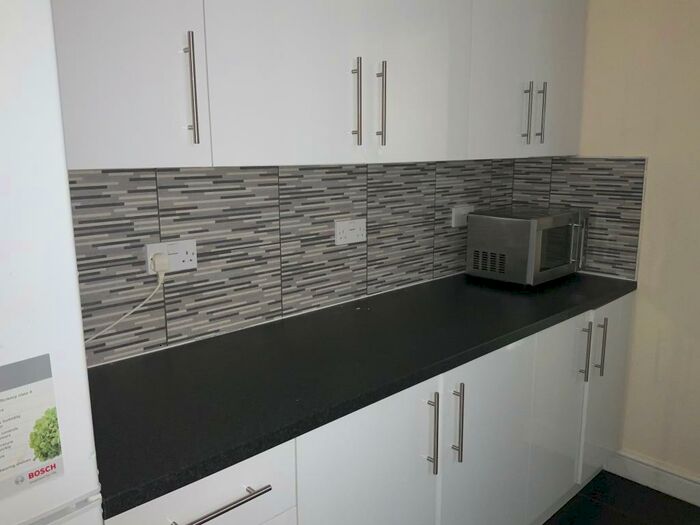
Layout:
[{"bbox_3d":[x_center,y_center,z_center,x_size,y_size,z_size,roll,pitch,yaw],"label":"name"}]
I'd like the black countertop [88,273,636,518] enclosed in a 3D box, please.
[{"bbox_3d":[0.173,0.203,1.852,2.210,0.040,0.620,-10,14,-44],"label":"black countertop"}]

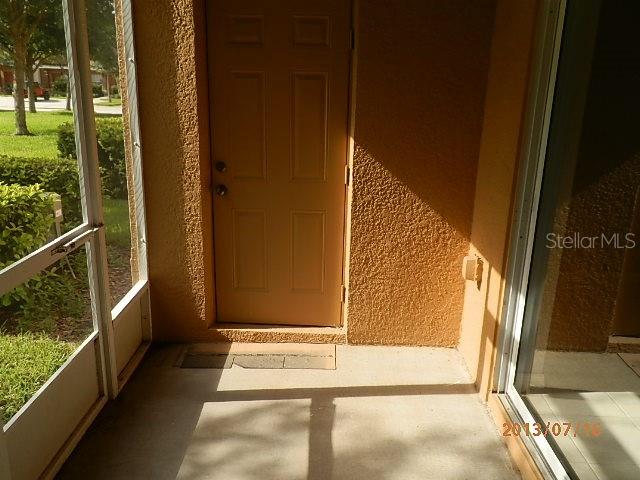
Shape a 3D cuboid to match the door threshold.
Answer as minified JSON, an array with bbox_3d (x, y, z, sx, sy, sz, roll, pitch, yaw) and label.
[{"bbox_3d":[-0.271,0.603,3.313,0.874,0.088,0.105,1,14,-1],"label":"door threshold"}]

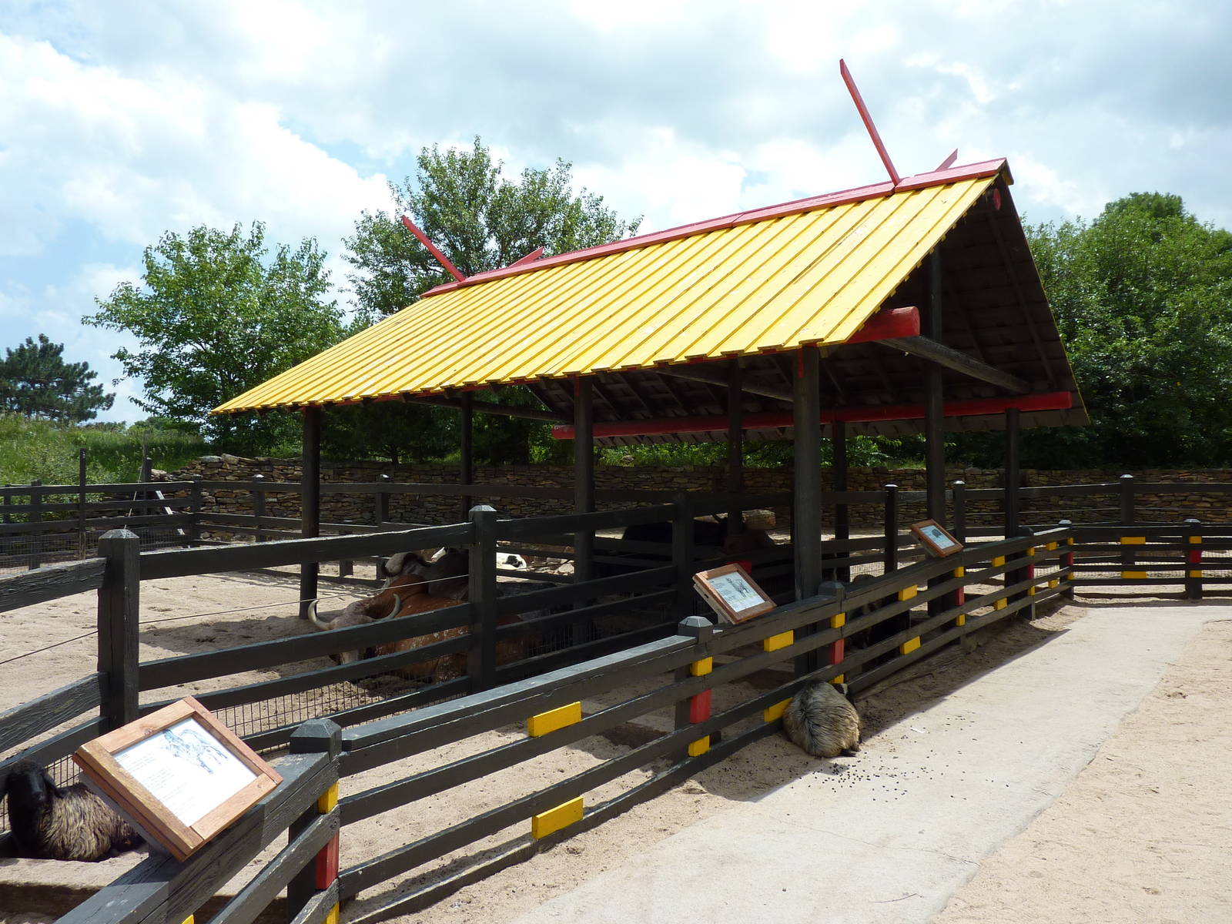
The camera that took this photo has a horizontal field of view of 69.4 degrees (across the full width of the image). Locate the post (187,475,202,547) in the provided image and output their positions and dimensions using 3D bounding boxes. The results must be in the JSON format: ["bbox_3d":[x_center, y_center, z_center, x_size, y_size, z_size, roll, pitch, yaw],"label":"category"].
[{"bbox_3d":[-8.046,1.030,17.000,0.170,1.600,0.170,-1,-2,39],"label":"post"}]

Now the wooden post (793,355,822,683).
[{"bbox_3d":[1.575,0.403,7.300,0.225,2.720,0.225,-1,-2,39],"label":"wooden post"}]

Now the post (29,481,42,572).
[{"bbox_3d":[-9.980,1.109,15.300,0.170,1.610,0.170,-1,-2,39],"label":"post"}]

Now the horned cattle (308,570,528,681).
[{"bbox_3d":[-1.700,1.396,7.800,2.000,0.920,0.850,1,-2,-30],"label":"horned cattle"}]

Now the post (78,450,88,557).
[{"bbox_3d":[-9.589,0.822,16.000,0.120,2.150,0.120,-1,-2,39],"label":"post"}]

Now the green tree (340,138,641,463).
[{"bbox_3d":[-3.529,-4.530,25.000,8.400,9.100,8.000,0,-2,0],"label":"green tree"}]

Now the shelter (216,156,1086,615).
[{"bbox_3d":[0.535,-0.507,11.988,9.022,5.032,7.888,-1,-2,39],"label":"shelter"}]

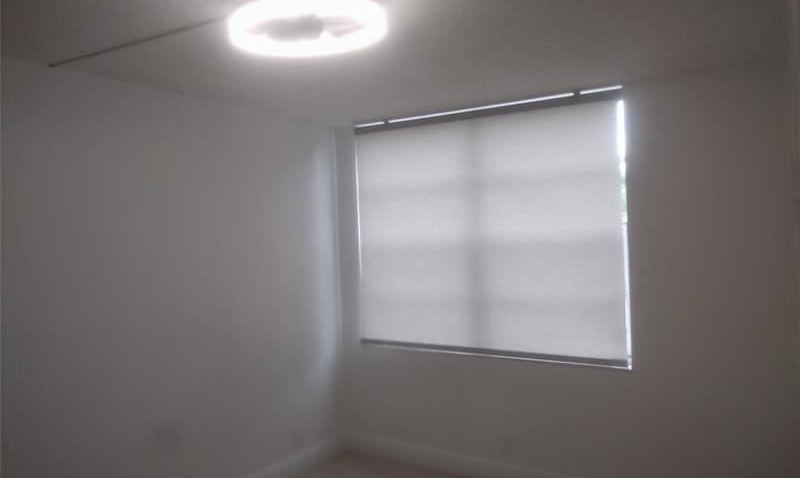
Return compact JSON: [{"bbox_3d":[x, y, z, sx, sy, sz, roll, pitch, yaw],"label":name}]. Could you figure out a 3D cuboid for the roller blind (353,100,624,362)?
[{"bbox_3d":[0.491,-0.041,4.052,1.885,1.550,0.075,-1,1,33],"label":"roller blind"}]

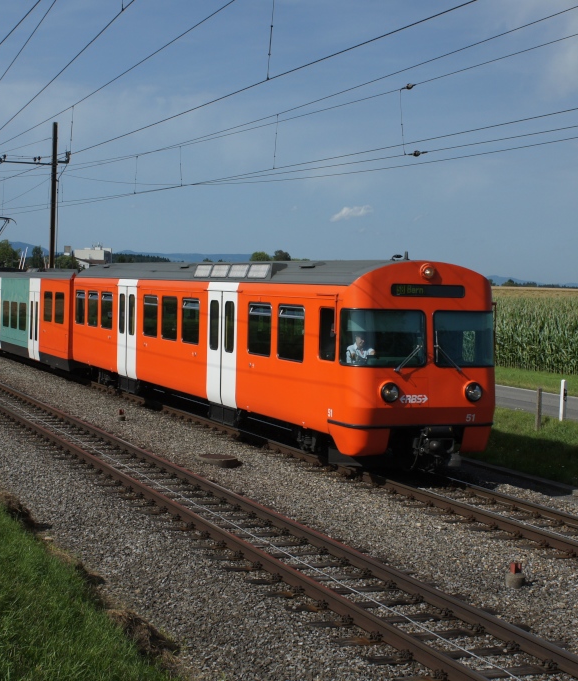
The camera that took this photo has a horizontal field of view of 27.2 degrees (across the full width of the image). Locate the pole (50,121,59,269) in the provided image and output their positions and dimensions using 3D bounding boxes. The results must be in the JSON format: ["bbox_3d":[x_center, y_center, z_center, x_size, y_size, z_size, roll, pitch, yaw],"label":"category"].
[{"bbox_3d":[-10.990,-5.011,55.743,0.260,10.265,0.260,0,3,-24],"label":"pole"}]

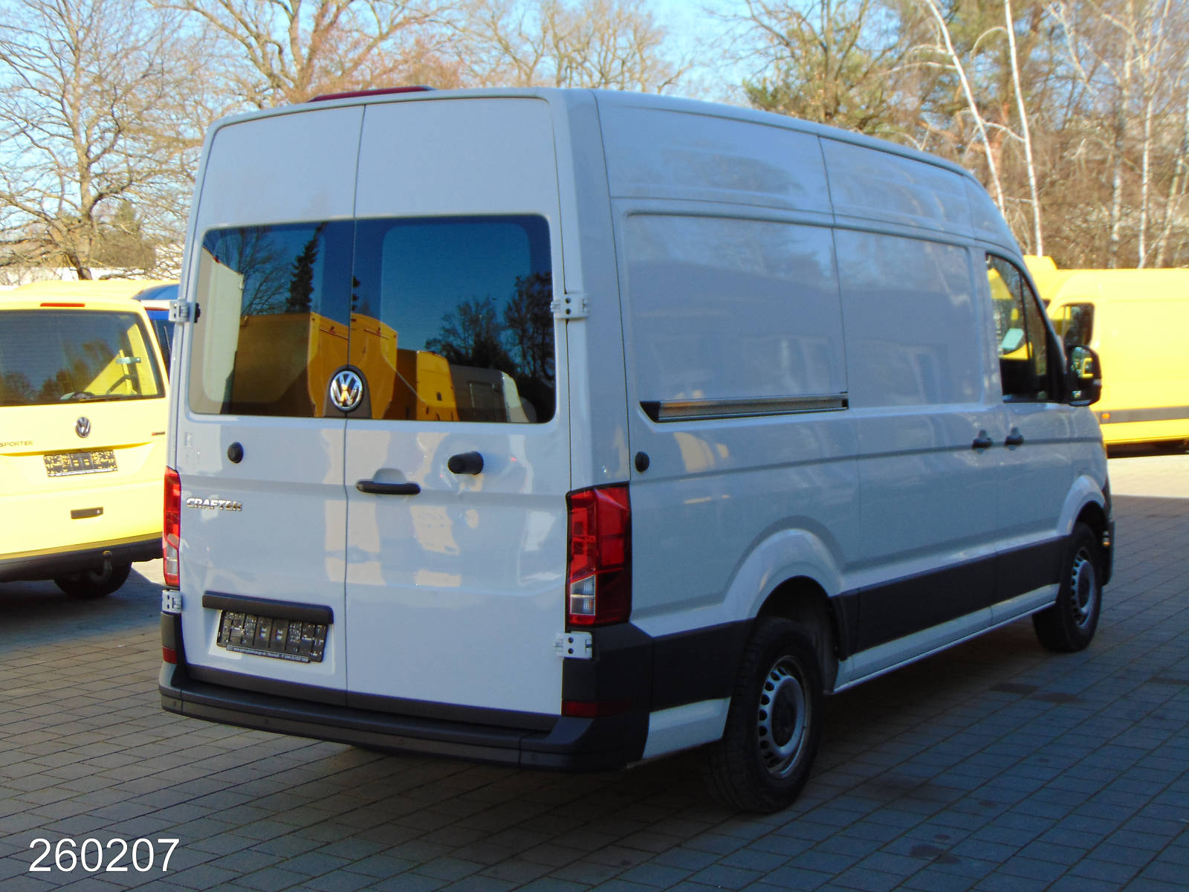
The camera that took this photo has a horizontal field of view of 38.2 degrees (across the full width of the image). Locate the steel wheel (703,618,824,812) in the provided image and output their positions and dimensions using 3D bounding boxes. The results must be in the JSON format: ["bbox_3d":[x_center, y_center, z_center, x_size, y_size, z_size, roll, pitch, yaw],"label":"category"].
[{"bbox_3d":[0.625,0.969,6.241,0.205,0.690,0.690,2,4,32],"label":"steel wheel"}]

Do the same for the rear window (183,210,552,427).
[{"bbox_3d":[-0.776,-0.409,5.599,1.540,0.650,0.065,2,1,32],"label":"rear window"}]

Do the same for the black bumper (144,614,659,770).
[{"bbox_3d":[-0.760,0.730,5.689,2.000,0.460,0.345,2,4,32],"label":"black bumper"}]

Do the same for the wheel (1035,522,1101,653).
[{"bbox_3d":[2.566,0.756,9.312,0.205,0.690,0.690,2,4,32],"label":"wheel"}]

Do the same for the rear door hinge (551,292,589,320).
[{"bbox_3d":[-0.080,-0.419,5.154,0.130,0.073,0.060,2,4,32],"label":"rear door hinge"}]

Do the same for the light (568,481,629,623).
[{"bbox_3d":[0.016,0.328,5.190,0.165,0.440,0.130,2,4,32],"label":"light"}]

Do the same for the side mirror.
[{"bbox_3d":[2.473,-0.356,8.678,0.200,0.305,0.170,2,4,32],"label":"side mirror"}]

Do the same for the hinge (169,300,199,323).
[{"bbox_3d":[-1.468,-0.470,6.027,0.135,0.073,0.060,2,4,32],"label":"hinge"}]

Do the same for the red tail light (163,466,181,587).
[{"bbox_3d":[-1.524,0.272,6.159,0.165,0.440,0.130,2,4,32],"label":"red tail light"}]

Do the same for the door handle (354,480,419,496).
[{"bbox_3d":[-0.657,0.135,5.458,0.265,0.045,0.050,2,4,32],"label":"door handle"}]

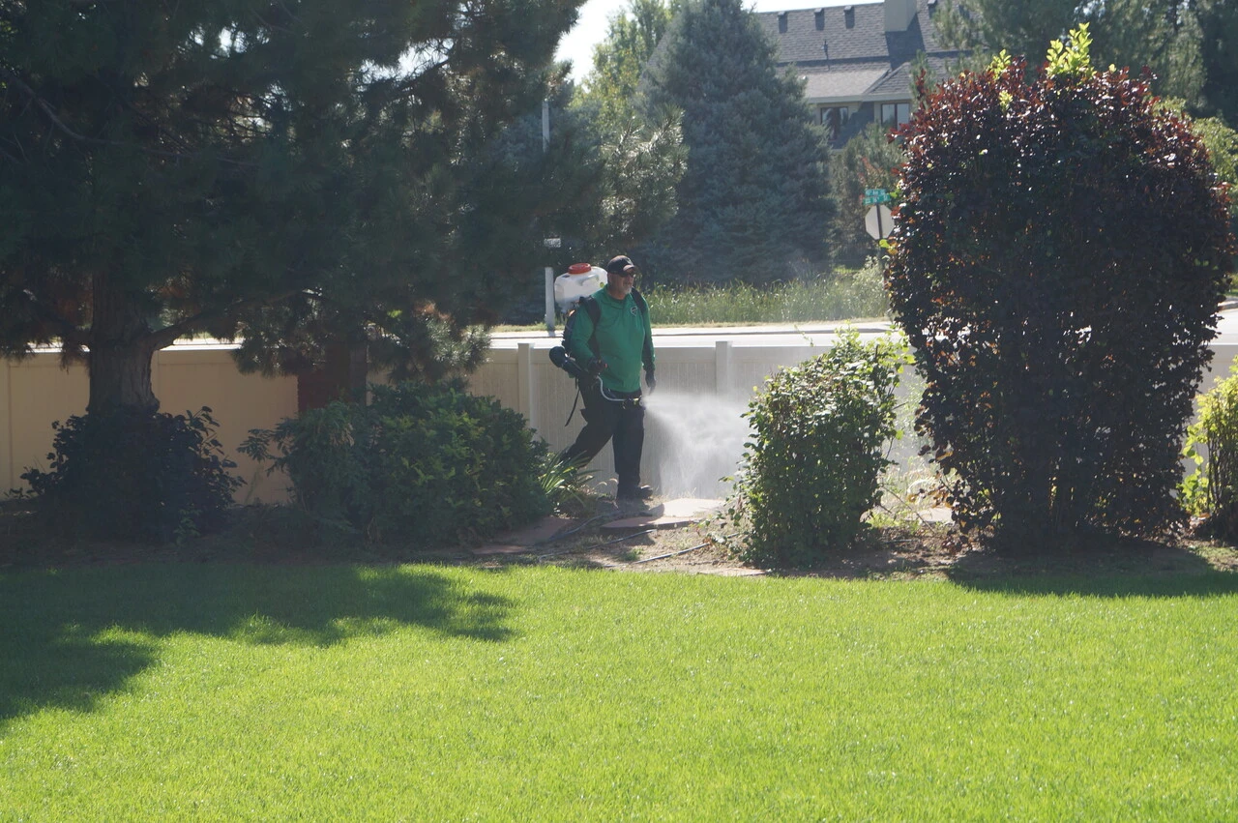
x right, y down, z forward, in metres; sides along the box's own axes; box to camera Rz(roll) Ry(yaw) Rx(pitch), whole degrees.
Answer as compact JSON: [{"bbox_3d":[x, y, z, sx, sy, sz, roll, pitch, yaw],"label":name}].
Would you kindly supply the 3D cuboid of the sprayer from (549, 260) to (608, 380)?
[{"bbox_3d":[-0.310,-0.660,20.950,0.380,0.800,0.450,2,4,37],"label":"sprayer"}]

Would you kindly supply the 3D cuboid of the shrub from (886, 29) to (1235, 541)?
[{"bbox_3d":[2.820,-0.800,18.000,2.200,3.200,2.000,-1,3,0],"label":"shrub"}]

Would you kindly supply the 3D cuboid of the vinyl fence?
[{"bbox_3d":[-0.300,0.080,23.400,11.000,1.260,0.120,0,3,14],"label":"vinyl fence"}]

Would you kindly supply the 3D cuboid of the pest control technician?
[{"bbox_3d":[-0.090,-0.250,20.800,0.720,1.790,0.600,2,4,37],"label":"pest control technician"}]

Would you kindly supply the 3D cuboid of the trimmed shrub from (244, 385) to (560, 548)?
[{"bbox_3d":[-1.460,0.290,18.600,2.000,1.030,1.400,-1,3,0],"label":"trimmed shrub"}]

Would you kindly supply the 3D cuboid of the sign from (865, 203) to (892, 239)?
[{"bbox_3d":[5.750,-4.160,62.000,0.760,0.760,0.030,-7,0,33],"label":"sign"}]

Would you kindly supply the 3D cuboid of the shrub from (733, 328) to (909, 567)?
[{"bbox_3d":[1.210,0.200,16.900,1.050,1.380,1.000,-1,3,0],"label":"shrub"}]

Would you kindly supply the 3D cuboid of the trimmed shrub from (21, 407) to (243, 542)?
[{"bbox_3d":[-3.250,0.380,18.800,1.450,0.900,1.250,-1,3,0],"label":"trimmed shrub"}]

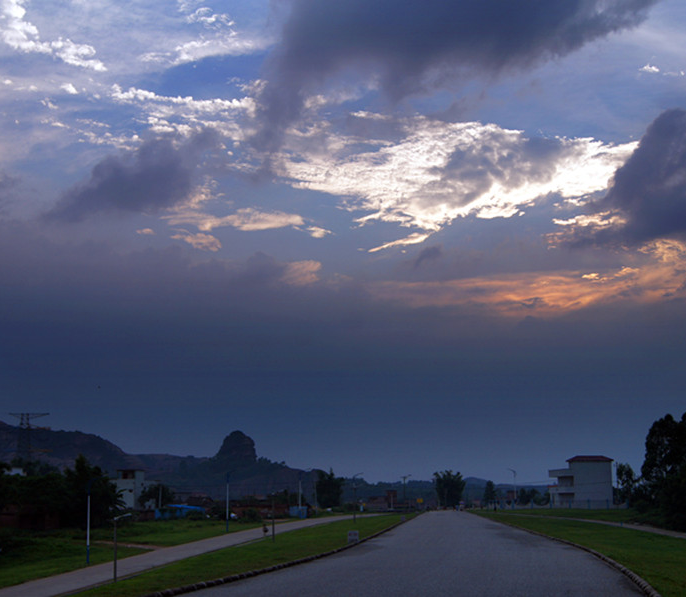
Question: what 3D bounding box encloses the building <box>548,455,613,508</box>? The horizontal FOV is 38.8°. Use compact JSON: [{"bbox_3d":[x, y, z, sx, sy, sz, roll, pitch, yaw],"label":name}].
[{"bbox_3d":[48.170,37.240,197.000,10.000,10.710,10.000,3,-11,-17],"label":"building"}]

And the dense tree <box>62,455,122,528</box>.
[{"bbox_3d":[-29.650,22.860,115.000,6.970,8.690,6.620,0,-11,0],"label":"dense tree"}]

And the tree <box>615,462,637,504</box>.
[{"bbox_3d":[58.250,38.320,200.000,4.520,9.060,4.290,0,-11,0],"label":"tree"}]

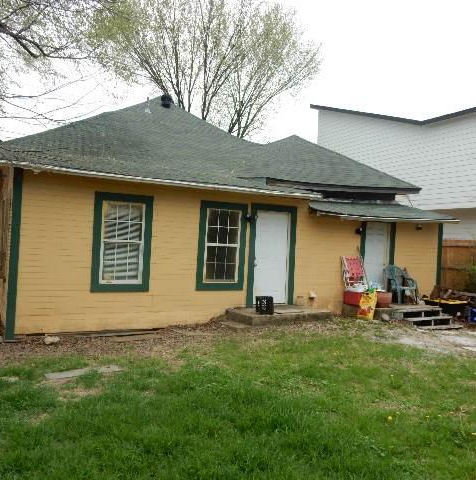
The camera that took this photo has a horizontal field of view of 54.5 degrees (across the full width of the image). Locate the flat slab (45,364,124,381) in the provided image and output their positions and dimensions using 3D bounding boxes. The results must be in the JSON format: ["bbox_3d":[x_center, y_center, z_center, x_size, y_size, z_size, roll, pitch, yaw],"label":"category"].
[{"bbox_3d":[-1.990,1.741,6.026,0.920,0.050,0.240,3,0,-40],"label":"flat slab"}]

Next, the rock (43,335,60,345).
[{"bbox_3d":[-3.161,1.685,7.846,0.280,0.140,0.200,3,0,-24],"label":"rock"}]

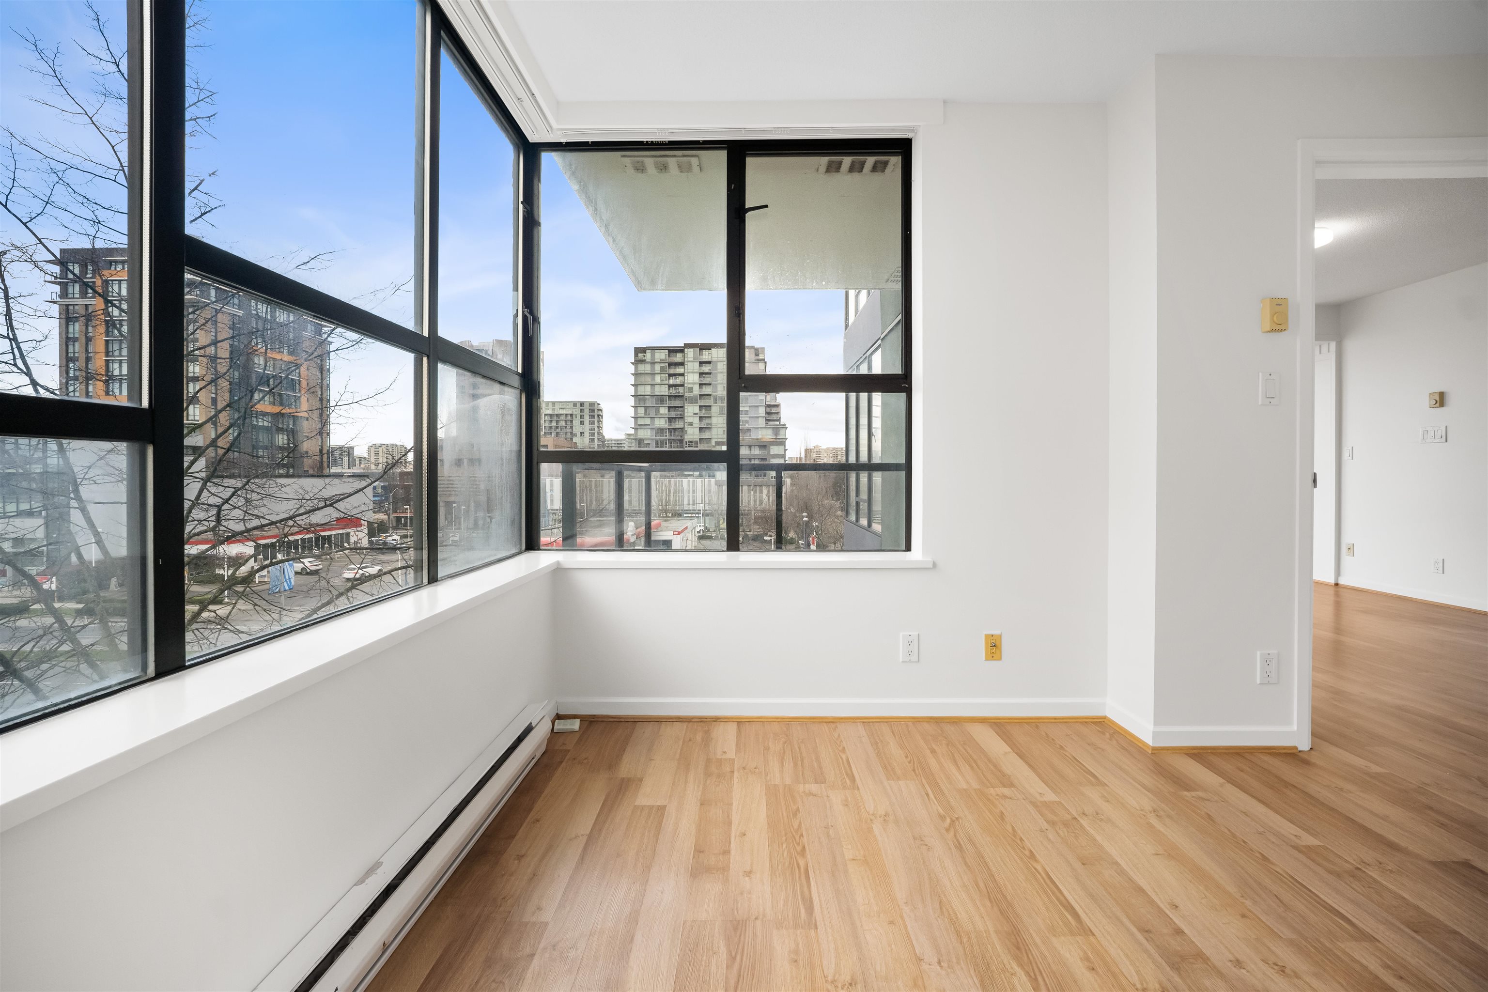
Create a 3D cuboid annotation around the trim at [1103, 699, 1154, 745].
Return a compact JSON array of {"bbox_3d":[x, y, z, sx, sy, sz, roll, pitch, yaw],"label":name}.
[{"bbox_3d":[1.428,0.833,1.986,0.015,0.078,0.238,0,0,0],"label":"trim"}]

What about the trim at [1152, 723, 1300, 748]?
[{"bbox_3d":[1.671,0.835,1.872,0.507,0.079,0.015,0,0,0],"label":"trim"}]

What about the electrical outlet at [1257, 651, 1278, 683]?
[{"bbox_3d":[1.831,0.601,1.876,0.071,0.116,0.008,0,0,0],"label":"electrical outlet"}]

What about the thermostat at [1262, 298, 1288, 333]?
[{"bbox_3d":[1.846,-0.628,1.864,0.066,0.115,0.032,0,0,0],"label":"thermostat"}]

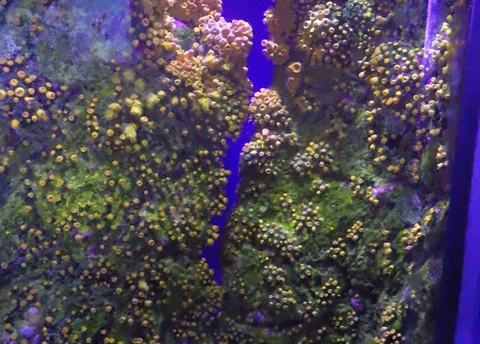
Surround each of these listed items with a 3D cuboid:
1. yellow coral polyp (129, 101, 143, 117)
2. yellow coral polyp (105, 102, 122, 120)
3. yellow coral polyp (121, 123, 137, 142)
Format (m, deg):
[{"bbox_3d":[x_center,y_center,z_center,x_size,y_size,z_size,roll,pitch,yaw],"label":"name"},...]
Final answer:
[{"bbox_3d":[-0.202,-0.123,1.000,0.026,0.029,0.025,1,8,-6],"label":"yellow coral polyp"},{"bbox_3d":[-0.244,-0.117,1.000,0.033,0.033,0.030,1,8,-6],"label":"yellow coral polyp"},{"bbox_3d":[-0.215,-0.076,1.000,0.029,0.037,0.030,1,8,-6],"label":"yellow coral polyp"}]

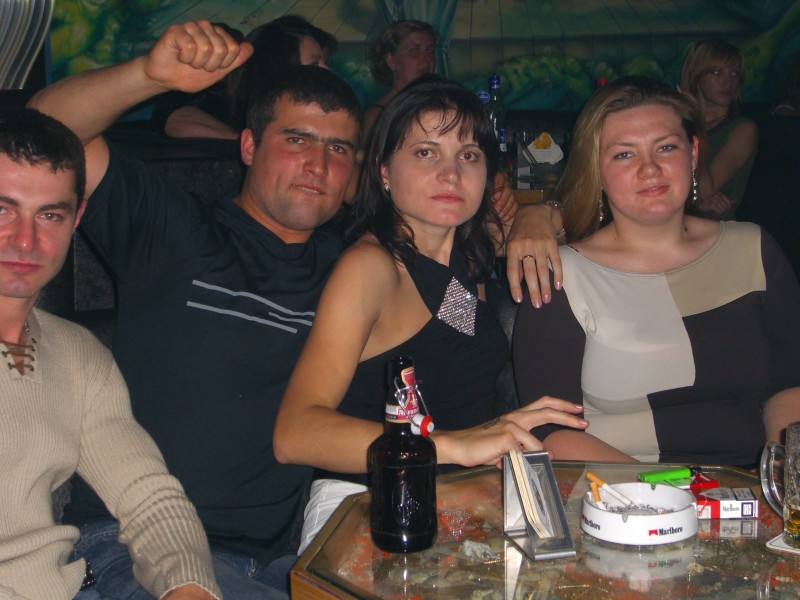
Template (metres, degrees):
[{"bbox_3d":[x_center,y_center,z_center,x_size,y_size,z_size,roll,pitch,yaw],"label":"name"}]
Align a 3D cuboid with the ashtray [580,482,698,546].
[{"bbox_3d":[0.288,0.256,1.882,0.140,0.036,0.140,1,10,9],"label":"ashtray"}]

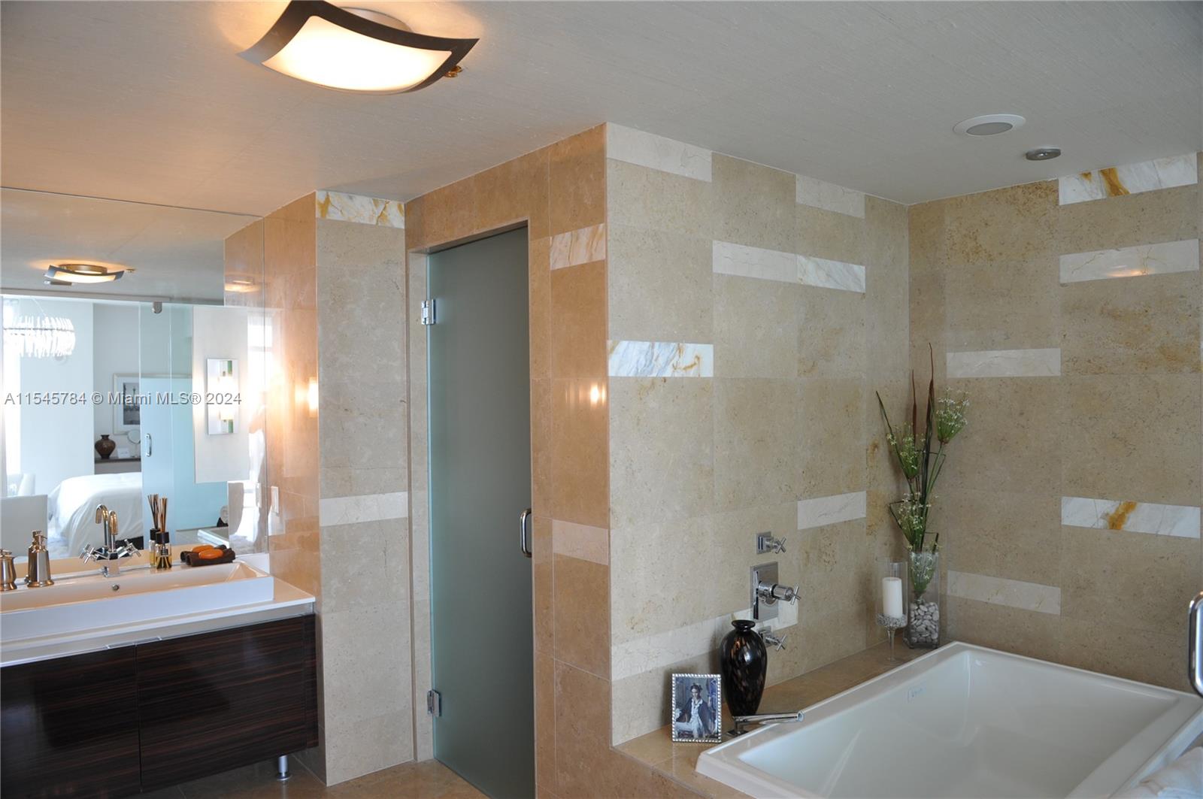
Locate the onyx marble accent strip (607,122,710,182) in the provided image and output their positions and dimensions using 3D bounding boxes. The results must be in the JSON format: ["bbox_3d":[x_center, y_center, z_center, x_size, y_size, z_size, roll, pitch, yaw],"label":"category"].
[{"bbox_3d":[0.187,-0.772,2.533,0.462,0.104,0.020,-1,1,-40],"label":"onyx marble accent strip"}]

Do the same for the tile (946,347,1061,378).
[{"bbox_3d":[1.640,-0.143,3.284,0.013,0.107,0.452,-1,1,-40],"label":"tile"}]

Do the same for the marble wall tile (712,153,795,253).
[{"bbox_3d":[0.537,-0.673,2.798,0.459,0.292,0.012,-1,1,-40],"label":"marble wall tile"}]

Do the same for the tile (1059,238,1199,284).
[{"bbox_3d":[1.868,-0.487,2.853,0.012,0.105,0.429,-1,1,-40],"label":"tile"}]

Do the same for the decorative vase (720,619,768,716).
[{"bbox_3d":[0.463,0.879,2.610,0.153,0.298,0.153,-1,1,0],"label":"decorative vase"}]

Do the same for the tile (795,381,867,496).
[{"bbox_3d":[0.893,0.145,3.101,0.457,0.454,0.012,-1,1,-40],"label":"tile"}]

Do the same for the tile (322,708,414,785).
[{"bbox_3d":[-0.943,1.414,3.278,0.374,0.219,0.020,-1,1,-40],"label":"tile"}]

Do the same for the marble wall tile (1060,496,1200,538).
[{"bbox_3d":[1.902,0.423,2.896,0.020,0.108,0.434,-1,1,-40],"label":"marble wall tile"}]

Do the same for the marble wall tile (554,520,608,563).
[{"bbox_3d":[-0.060,0.440,2.473,0.012,0.106,0.278,-1,1,-40],"label":"marble wall tile"}]

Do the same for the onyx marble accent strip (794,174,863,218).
[{"bbox_3d":[0.894,-0.782,3.123,0.459,0.105,0.013,-1,1,-40],"label":"onyx marble accent strip"}]

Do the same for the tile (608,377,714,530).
[{"bbox_3d":[0.195,0.157,2.510,0.456,0.454,0.012,-1,1,-40],"label":"tile"}]

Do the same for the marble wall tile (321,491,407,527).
[{"bbox_3d":[-0.952,0.441,3.233,0.367,0.106,0.012,-1,1,-40],"label":"marble wall tile"}]

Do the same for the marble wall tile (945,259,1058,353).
[{"bbox_3d":[1.611,-0.372,3.224,0.020,0.351,0.443,-1,1,-40],"label":"marble wall tile"}]

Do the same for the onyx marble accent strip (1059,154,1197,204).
[{"bbox_3d":[1.922,-0.804,2.936,0.013,0.107,0.443,-1,1,-40],"label":"onyx marble accent strip"}]

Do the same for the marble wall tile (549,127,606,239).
[{"bbox_3d":[-0.069,-0.674,2.490,0.013,0.297,0.281,-1,1,-40],"label":"marble wall tile"}]

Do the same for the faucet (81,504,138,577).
[{"bbox_3d":[-1.879,0.556,3.091,0.190,0.263,0.155,-1,1,-40],"label":"faucet"}]

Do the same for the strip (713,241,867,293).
[{"bbox_3d":[0.721,-0.483,2.977,0.919,0.105,0.013,-1,1,-40],"label":"strip"}]

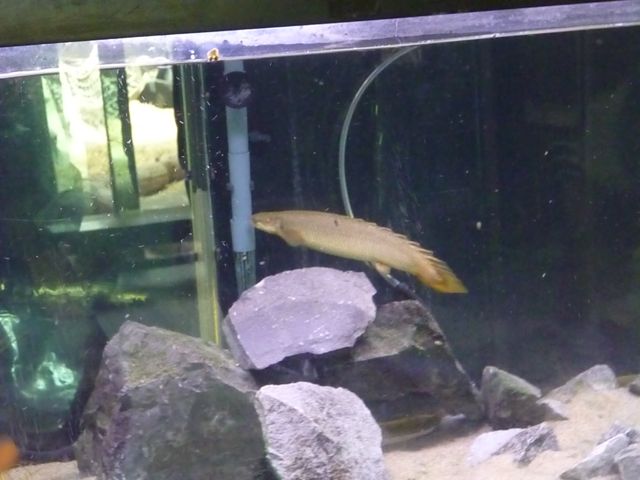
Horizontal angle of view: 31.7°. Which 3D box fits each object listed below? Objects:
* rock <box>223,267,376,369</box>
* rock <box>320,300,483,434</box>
[{"bbox_3d":[-0.024,0.091,1.320,0.175,0.100,0.115,-4,9,-3],"label":"rock"},{"bbox_3d":[0.095,0.156,1.380,0.205,0.140,0.145,-4,9,-3],"label":"rock"}]

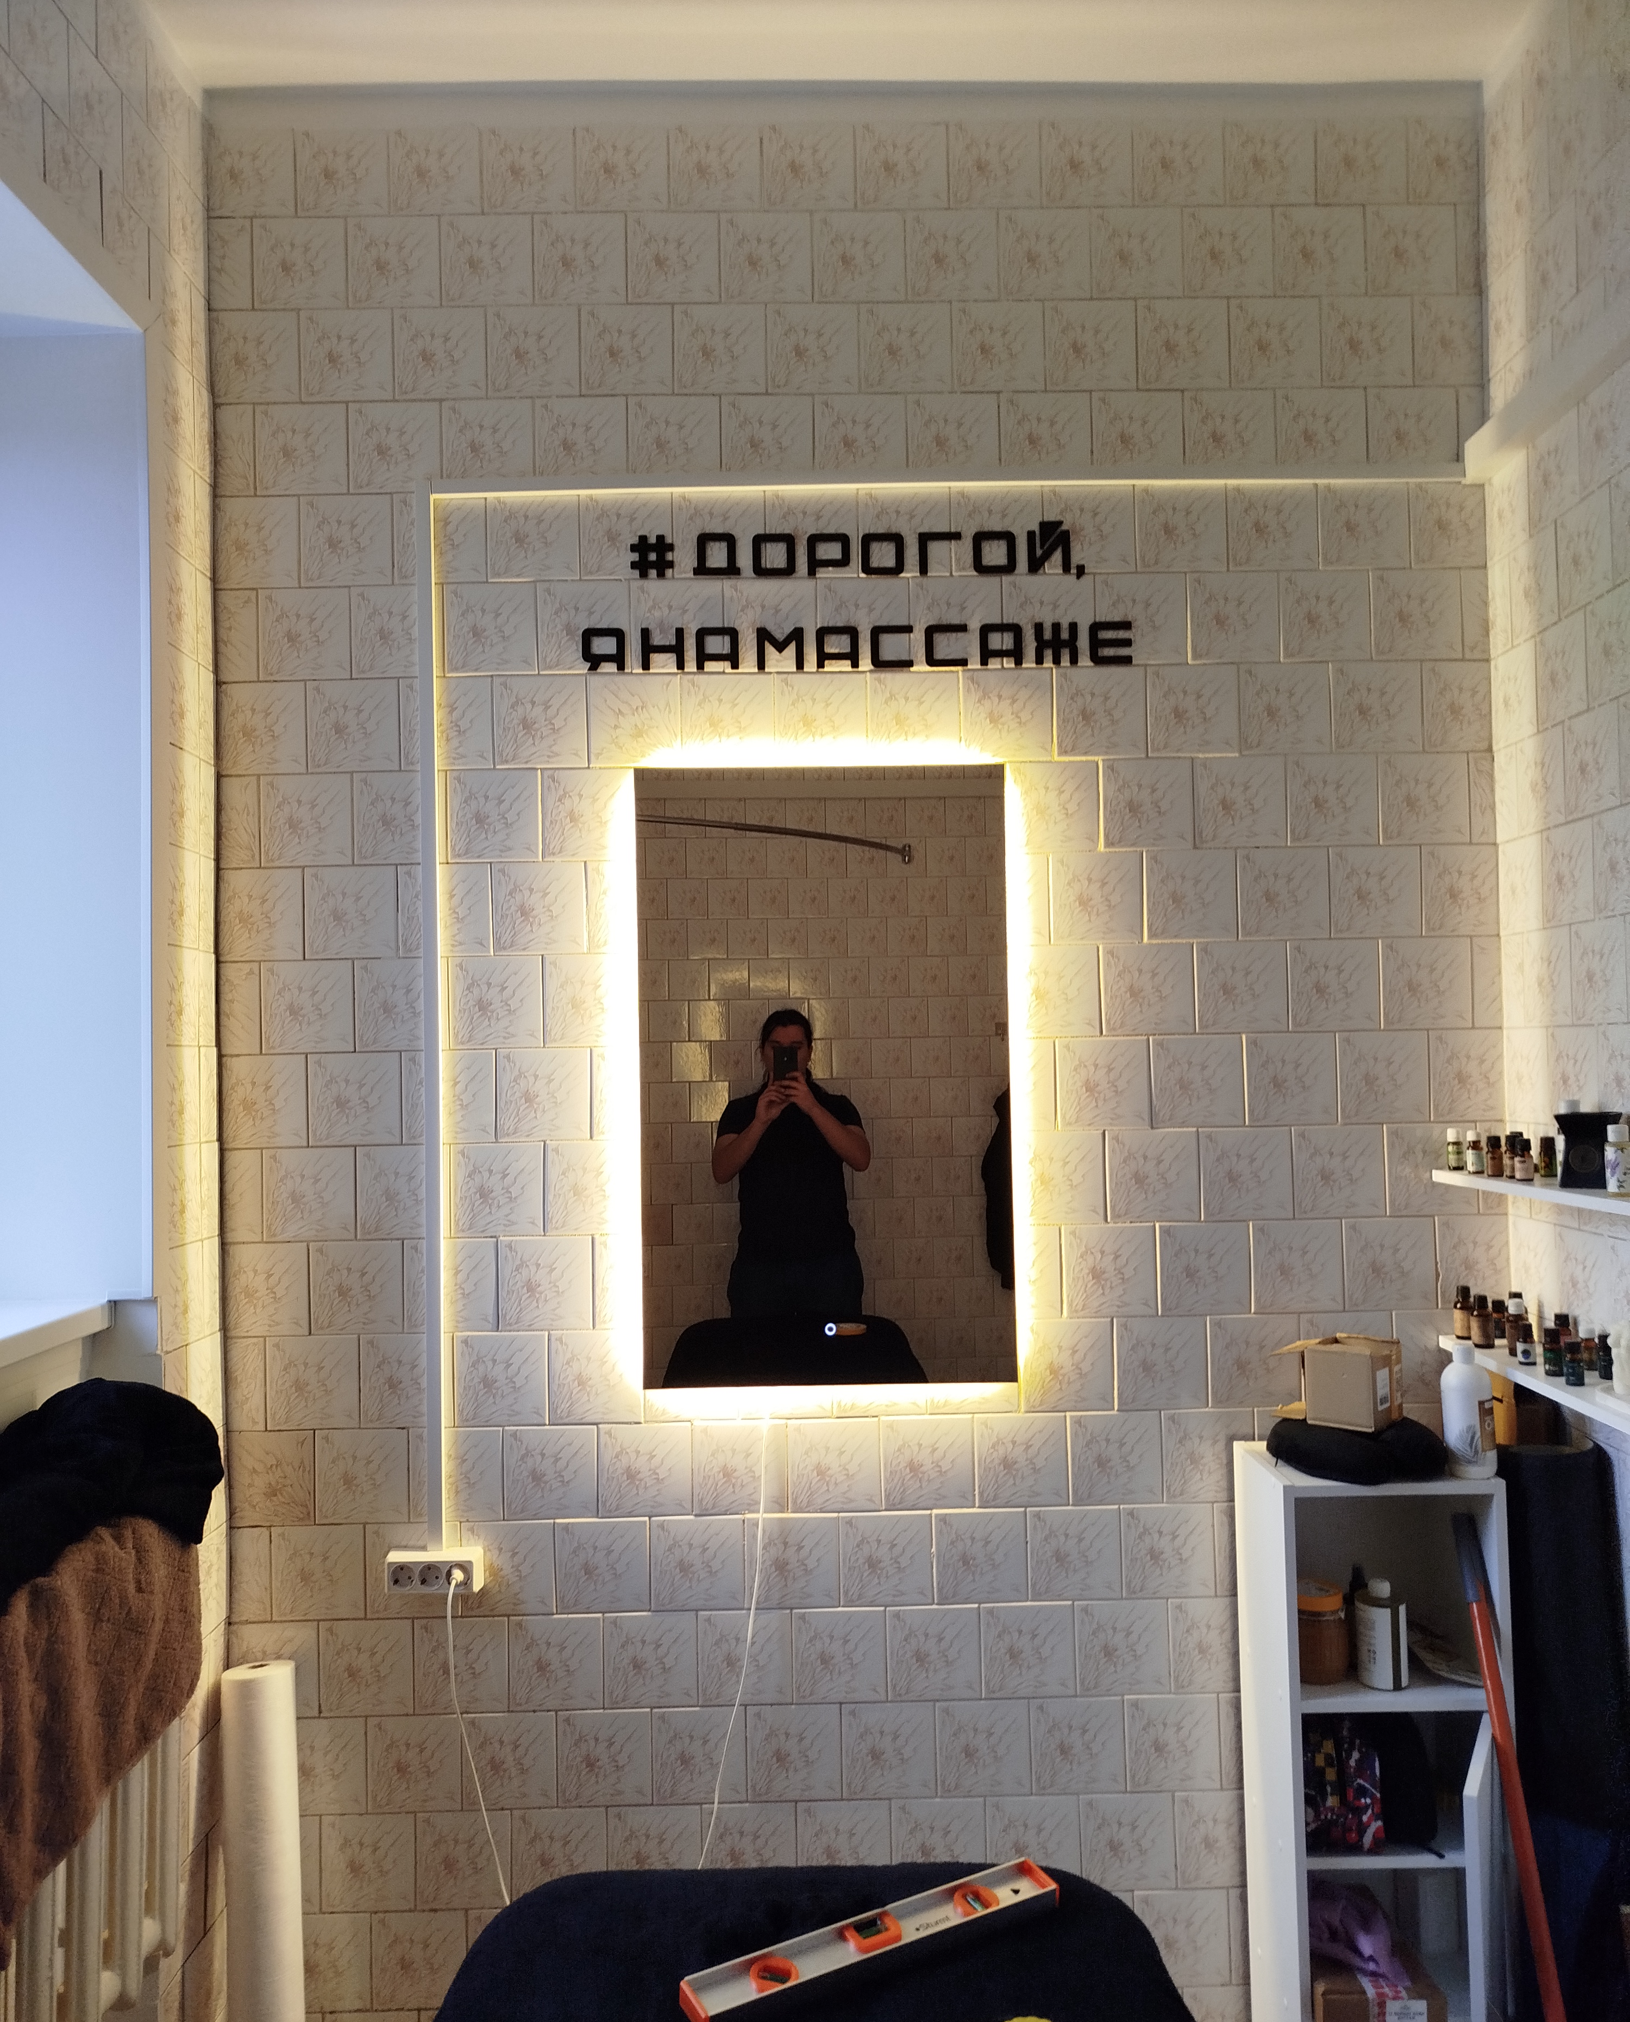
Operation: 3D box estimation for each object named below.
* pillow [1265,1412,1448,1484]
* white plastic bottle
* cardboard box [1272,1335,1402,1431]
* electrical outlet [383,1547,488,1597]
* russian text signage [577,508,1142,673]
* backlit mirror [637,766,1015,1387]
[{"bbox_3d":[0.829,0.661,2.304,0.260,0.066,0.245,-1,-1,-1],"label":"pillow"},{"bbox_3d":[0.979,0.595,2.257,0.075,0.190,0.075,-1,-1,-17],"label":"white plastic bottle"},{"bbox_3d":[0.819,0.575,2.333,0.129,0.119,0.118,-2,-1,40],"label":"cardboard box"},{"bbox_3d":[-0.608,0.894,2.406,0.145,0.052,0.052,-1,-1,-1],"label":"electrical outlet"},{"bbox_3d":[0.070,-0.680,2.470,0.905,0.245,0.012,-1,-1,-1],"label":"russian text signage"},{"bbox_3d":[0.018,0.104,2.444,0.600,1.000,0.030,-1,-1,-1],"label":"backlit mirror"}]

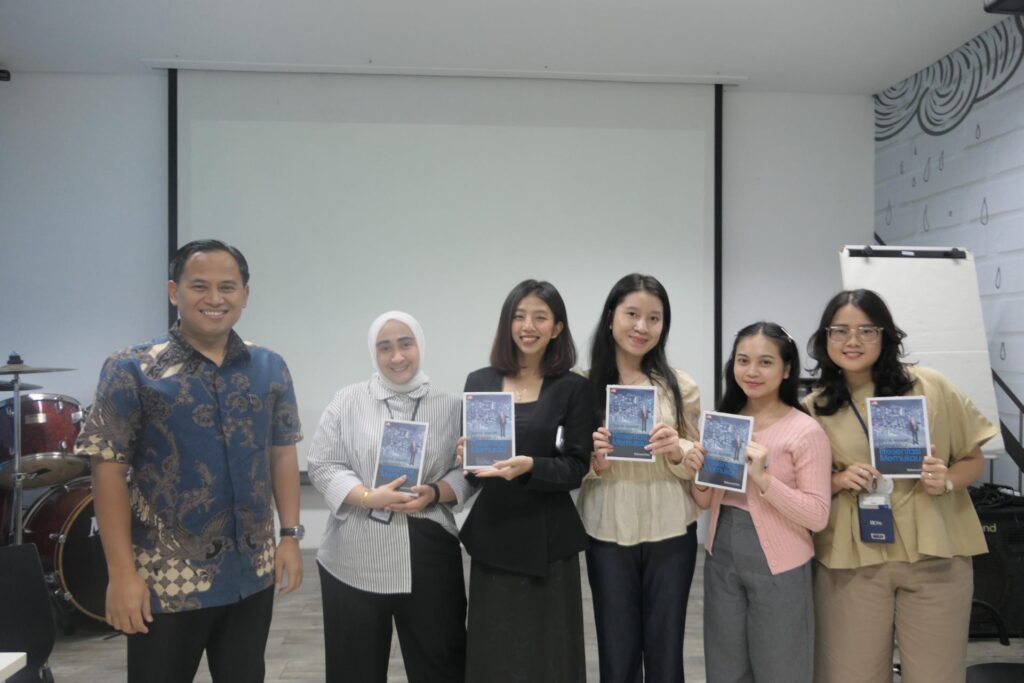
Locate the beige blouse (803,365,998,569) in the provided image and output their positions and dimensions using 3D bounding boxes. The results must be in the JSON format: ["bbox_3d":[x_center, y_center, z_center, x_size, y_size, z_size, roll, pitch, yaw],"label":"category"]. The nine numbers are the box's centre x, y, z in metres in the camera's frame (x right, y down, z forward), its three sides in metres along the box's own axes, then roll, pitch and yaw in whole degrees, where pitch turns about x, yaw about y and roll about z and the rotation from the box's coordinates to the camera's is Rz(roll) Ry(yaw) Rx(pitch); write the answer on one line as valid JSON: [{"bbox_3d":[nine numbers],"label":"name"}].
[{"bbox_3d":[1.093,0.346,1.950,0.500,0.560,0.320,0,0,19],"label":"beige blouse"}]

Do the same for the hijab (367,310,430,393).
[{"bbox_3d":[-0.333,0.029,2.000,0.190,0.250,0.230,0,0,-9],"label":"hijab"}]

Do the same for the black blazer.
[{"bbox_3d":[0.041,0.383,2.060,0.400,0.610,0.280,0,0,5],"label":"black blazer"}]

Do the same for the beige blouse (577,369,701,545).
[{"bbox_3d":[0.381,0.346,2.090,0.380,0.520,0.270,0,0,7],"label":"beige blouse"}]

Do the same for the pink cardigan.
[{"bbox_3d":[0.763,0.443,2.070,0.410,0.480,0.290,0,0,25],"label":"pink cardigan"}]

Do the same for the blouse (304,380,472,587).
[{"bbox_3d":[-0.366,0.415,2.040,0.480,0.610,0.320,0,0,-8],"label":"blouse"}]

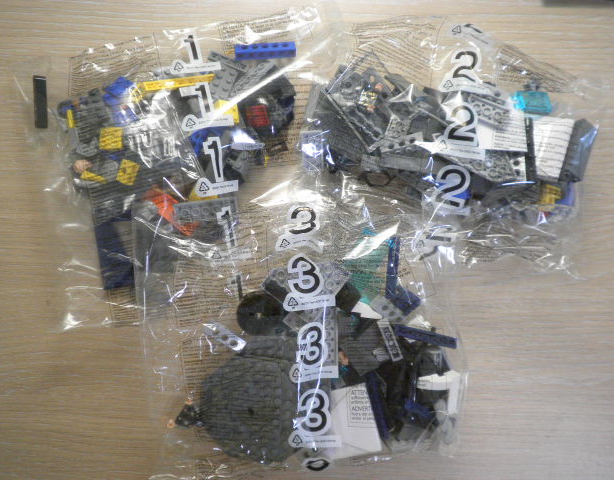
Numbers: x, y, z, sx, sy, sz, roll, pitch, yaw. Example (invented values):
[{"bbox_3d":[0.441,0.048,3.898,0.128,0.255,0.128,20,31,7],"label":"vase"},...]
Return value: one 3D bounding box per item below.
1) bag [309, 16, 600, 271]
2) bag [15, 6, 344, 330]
[{"bbox_3d":[0.113,-0.071,0.446,0.228,0.042,0.192,2,84,0],"label":"bag"},{"bbox_3d":[-0.091,-0.056,0.437,0.240,0.040,0.203,-10,87,-1],"label":"bag"}]

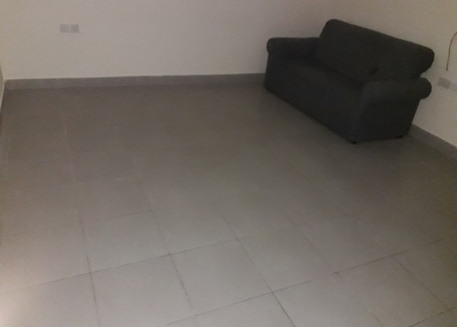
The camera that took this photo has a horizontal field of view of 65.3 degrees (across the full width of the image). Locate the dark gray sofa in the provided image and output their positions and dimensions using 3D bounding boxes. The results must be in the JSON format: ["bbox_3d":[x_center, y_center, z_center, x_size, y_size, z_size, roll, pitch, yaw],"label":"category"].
[{"bbox_3d":[1.165,-0.969,3.769,0.746,0.875,1.670,-8,32,-24],"label":"dark gray sofa"}]

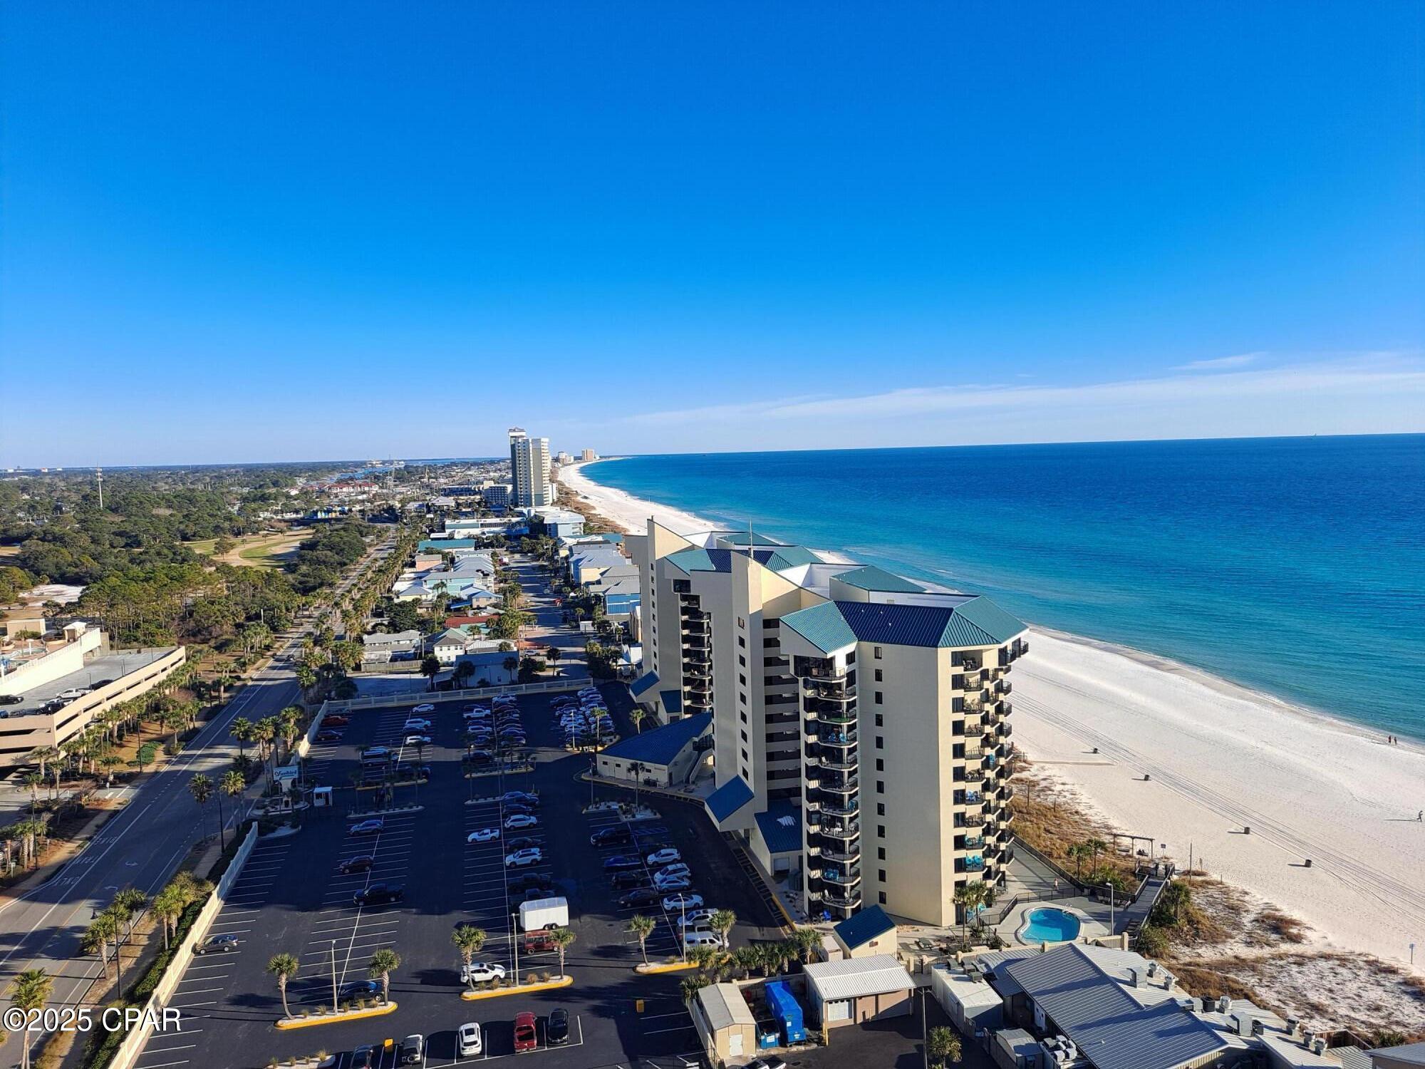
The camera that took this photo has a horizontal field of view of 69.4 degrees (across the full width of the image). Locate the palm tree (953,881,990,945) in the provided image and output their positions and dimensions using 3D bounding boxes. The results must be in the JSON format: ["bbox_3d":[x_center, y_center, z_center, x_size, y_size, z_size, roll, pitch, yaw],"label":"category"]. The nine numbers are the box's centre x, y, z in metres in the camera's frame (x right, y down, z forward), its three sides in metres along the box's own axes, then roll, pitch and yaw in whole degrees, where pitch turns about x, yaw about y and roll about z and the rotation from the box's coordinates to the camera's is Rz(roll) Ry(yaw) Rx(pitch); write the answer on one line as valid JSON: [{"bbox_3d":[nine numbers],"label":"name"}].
[{"bbox_3d":[28.956,42.208,114.632,3.900,7.200,3.900,-2,5,0],"label":"palm tree"}]

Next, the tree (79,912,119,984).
[{"bbox_3d":[-66.620,44.905,111.874,3.900,7.710,3.900,-2,5,0],"label":"tree"}]

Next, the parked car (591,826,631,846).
[{"bbox_3d":[-14.415,43.353,148.035,5.600,1.900,2.000,-3,5,-13],"label":"parked car"}]

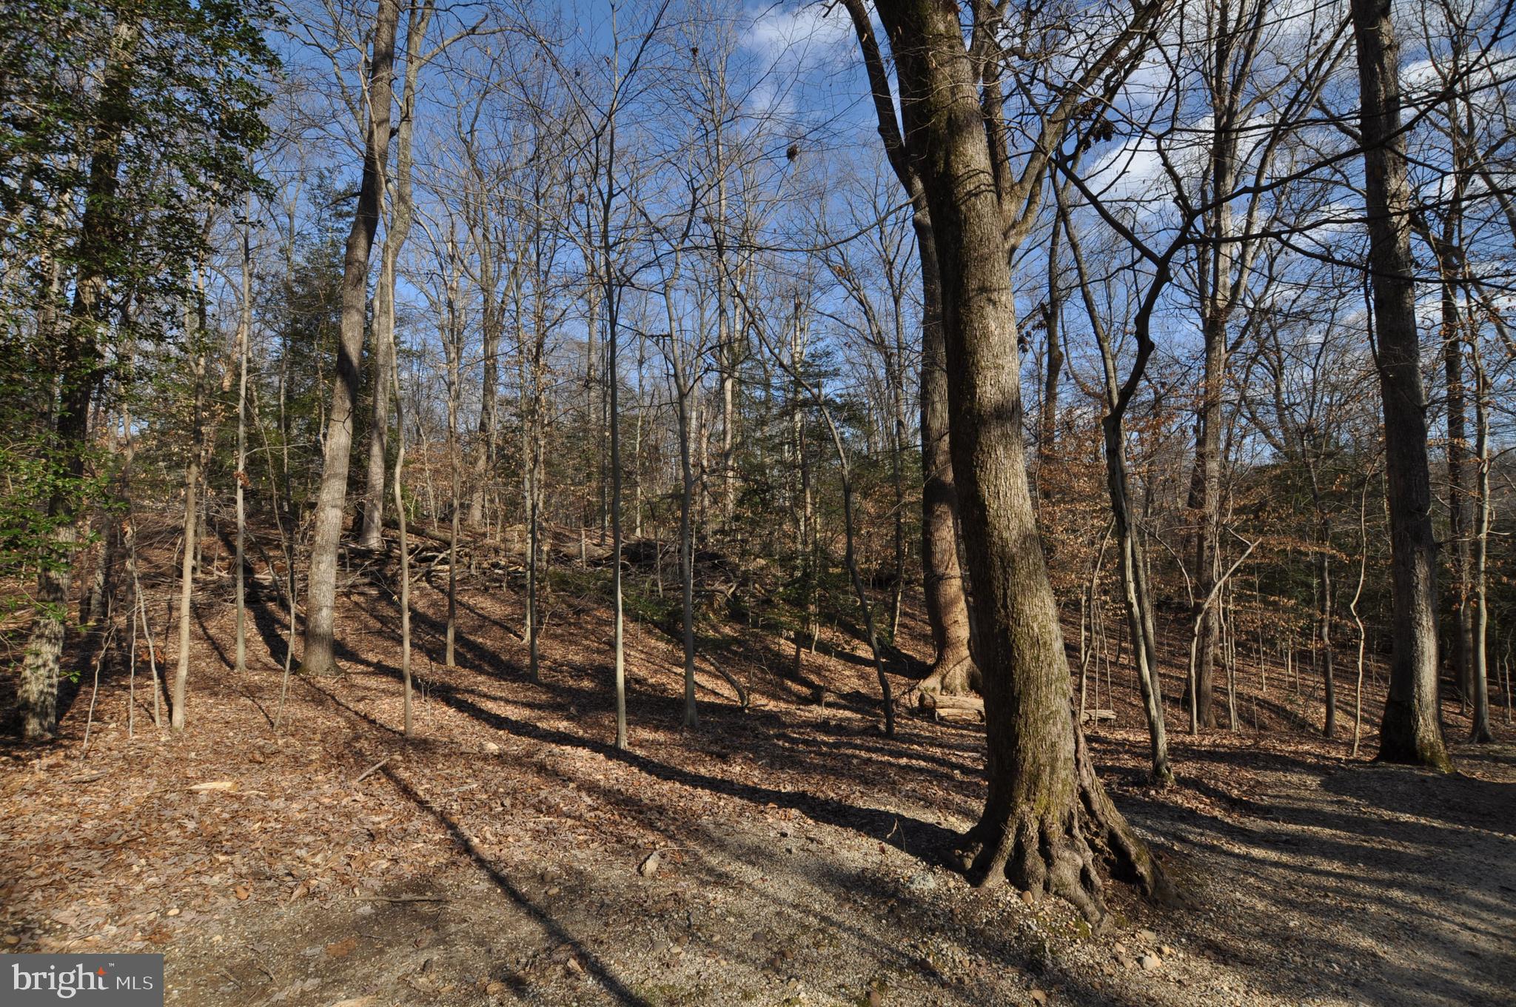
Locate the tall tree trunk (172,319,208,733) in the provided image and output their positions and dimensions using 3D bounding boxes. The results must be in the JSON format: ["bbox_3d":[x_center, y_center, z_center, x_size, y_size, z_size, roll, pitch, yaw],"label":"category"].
[{"bbox_3d":[-5.301,0.182,5.883,0.170,3.853,0.130,2,-3,-42],"label":"tall tree trunk"}]

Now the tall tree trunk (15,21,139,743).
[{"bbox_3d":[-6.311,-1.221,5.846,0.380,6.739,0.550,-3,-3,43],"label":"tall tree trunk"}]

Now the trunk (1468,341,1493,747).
[{"bbox_3d":[6.735,0.304,5.881,0.140,3.780,0.160,2,-3,-41],"label":"trunk"}]

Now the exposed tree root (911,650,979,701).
[{"bbox_3d":[2.135,1.935,7.109,0.800,0.568,0.620,-1,-3,16],"label":"exposed tree root"}]

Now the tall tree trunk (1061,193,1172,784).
[{"bbox_3d":[2.666,-0.160,4.695,0.720,4.406,0.400,-2,-3,30],"label":"tall tree trunk"}]

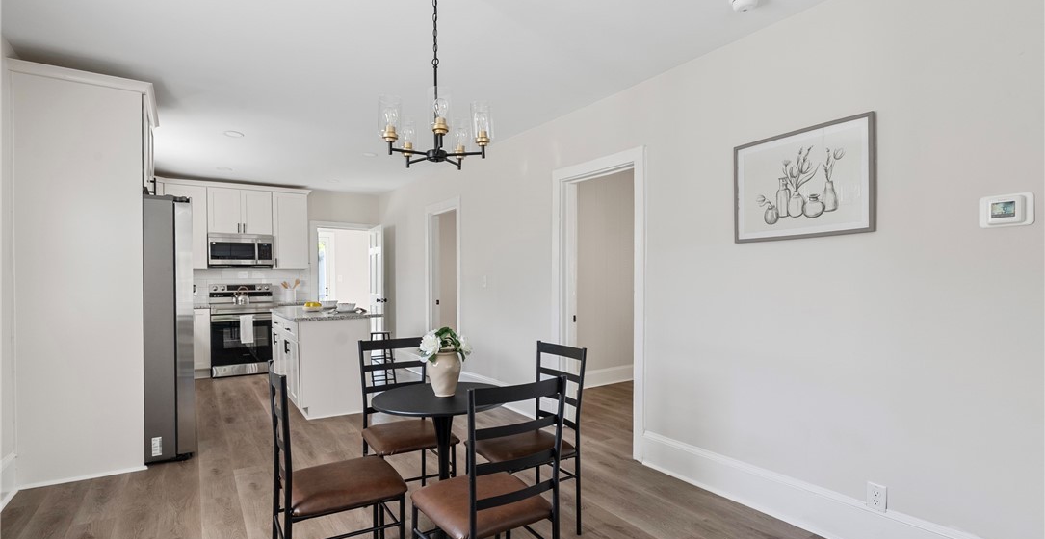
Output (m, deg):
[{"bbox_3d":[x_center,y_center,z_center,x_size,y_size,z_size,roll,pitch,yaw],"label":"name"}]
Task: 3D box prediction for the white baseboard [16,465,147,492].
[{"bbox_3d":[-2.697,1.286,3.043,0.613,0.022,0.020,0,-1,-34],"label":"white baseboard"}]

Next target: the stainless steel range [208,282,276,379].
[{"bbox_3d":[-3.740,0.780,6.632,0.762,1.185,0.690,0,-1,-34],"label":"stainless steel range"}]

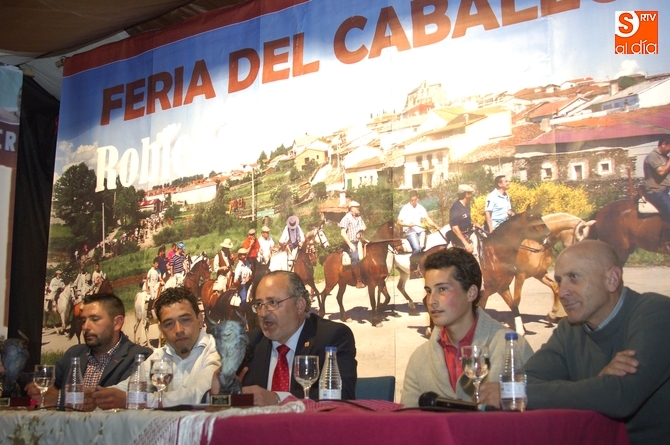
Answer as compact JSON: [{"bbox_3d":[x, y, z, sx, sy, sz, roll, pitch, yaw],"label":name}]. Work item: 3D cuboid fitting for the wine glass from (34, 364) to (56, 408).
[{"bbox_3d":[-1.022,0.583,2.750,0.073,0.160,0.073,0,-13,0],"label":"wine glass"}]

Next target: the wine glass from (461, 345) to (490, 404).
[{"bbox_3d":[0.366,0.400,2.020,0.073,0.160,0.073,0,-13,0],"label":"wine glass"}]

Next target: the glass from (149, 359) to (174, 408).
[{"bbox_3d":[-0.548,0.515,2.470,0.073,0.160,0.073,0,-13,0],"label":"glass"}]

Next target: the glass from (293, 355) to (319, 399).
[{"bbox_3d":[-0.082,0.474,2.300,0.073,0.160,0.073,0,-13,0],"label":"glass"}]

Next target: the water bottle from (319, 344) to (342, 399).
[{"bbox_3d":[-0.011,0.455,2.250,0.065,0.193,0.065,0,-13,0],"label":"water bottle"}]

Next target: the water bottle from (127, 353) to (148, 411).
[{"bbox_3d":[-0.674,0.550,2.690,0.065,0.193,0.065,0,-13,0],"label":"water bottle"}]

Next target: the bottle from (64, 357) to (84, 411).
[{"bbox_3d":[-0.928,0.579,2.790,0.065,0.193,0.065,0,-13,0],"label":"bottle"}]

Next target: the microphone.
[{"bbox_3d":[0.315,0.460,1.980,0.205,0.048,0.048,7,-13,-3],"label":"microphone"}]

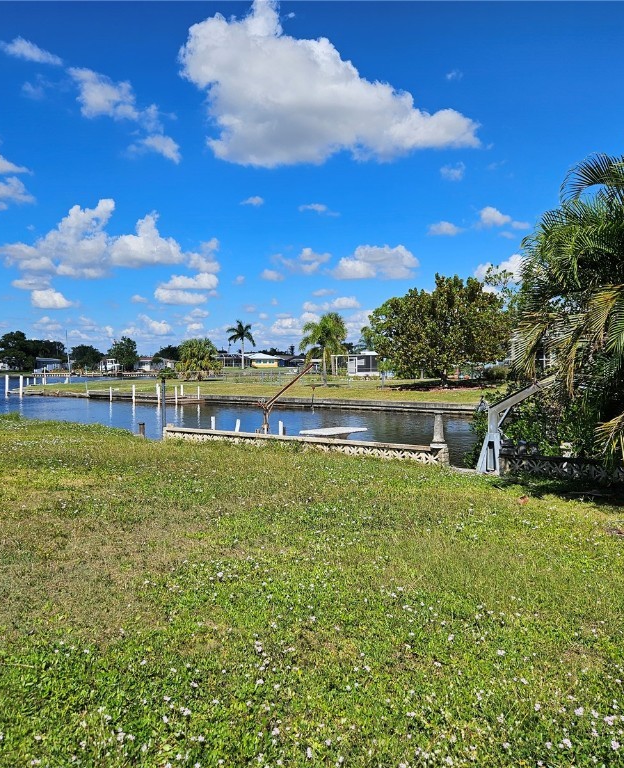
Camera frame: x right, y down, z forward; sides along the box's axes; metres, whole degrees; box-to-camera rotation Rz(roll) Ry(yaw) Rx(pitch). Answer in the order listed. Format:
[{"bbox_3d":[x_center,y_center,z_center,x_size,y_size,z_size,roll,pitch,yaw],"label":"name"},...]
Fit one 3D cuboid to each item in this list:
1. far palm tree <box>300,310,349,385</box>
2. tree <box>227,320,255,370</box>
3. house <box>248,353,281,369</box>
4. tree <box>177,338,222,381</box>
[{"bbox_3d":[1.010,-2.810,55.000,3.900,5.940,3.900,0,2,0],"label":"far palm tree"},{"bbox_3d":[-16.230,-8.910,155.000,6.500,11.120,6.500,0,2,0],"label":"tree"},{"bbox_3d":[-11.730,-5.790,168.000,8.500,3.730,9.000,0,2,9],"label":"house"},{"bbox_3d":[-11.740,-2.510,71.000,4.800,4.470,4.800,0,2,0],"label":"tree"}]

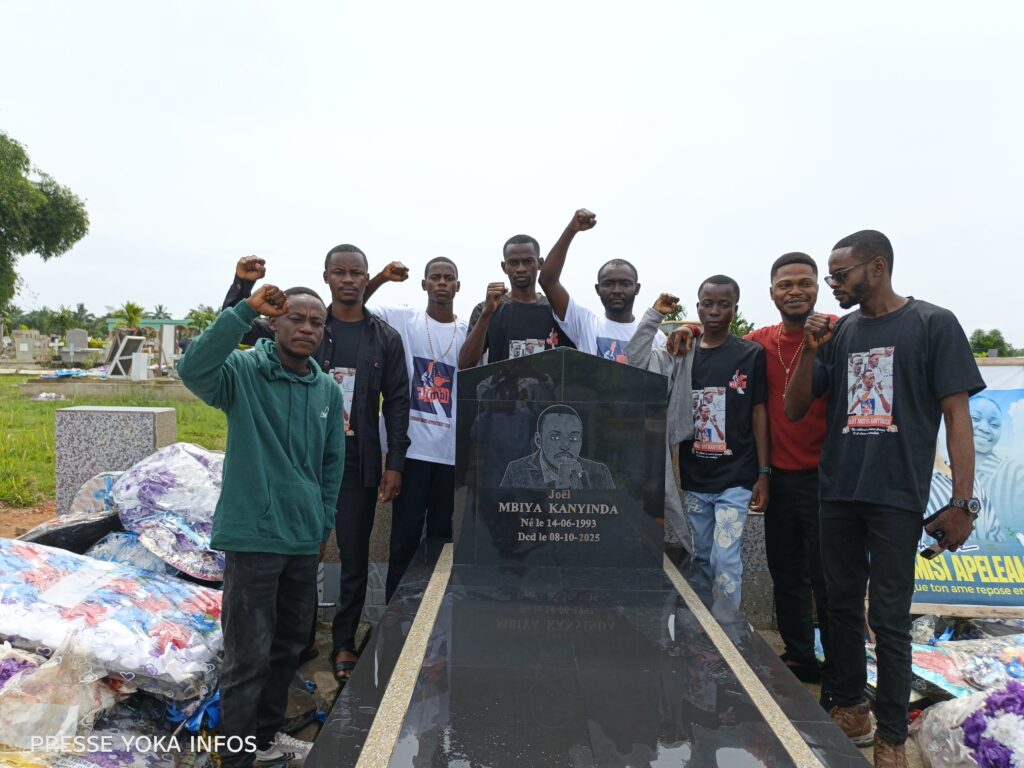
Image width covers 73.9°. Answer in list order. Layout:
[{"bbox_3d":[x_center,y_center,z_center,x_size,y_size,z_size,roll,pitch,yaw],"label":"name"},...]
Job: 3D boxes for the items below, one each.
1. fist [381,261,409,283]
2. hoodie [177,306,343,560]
[{"bbox_3d":[-0.539,-0.516,3.120,0.110,0.100,0.095,0,3,-21],"label":"fist"},{"bbox_3d":[-0.829,0.142,2.270,0.560,0.830,0.400,0,3,-27],"label":"hoodie"}]

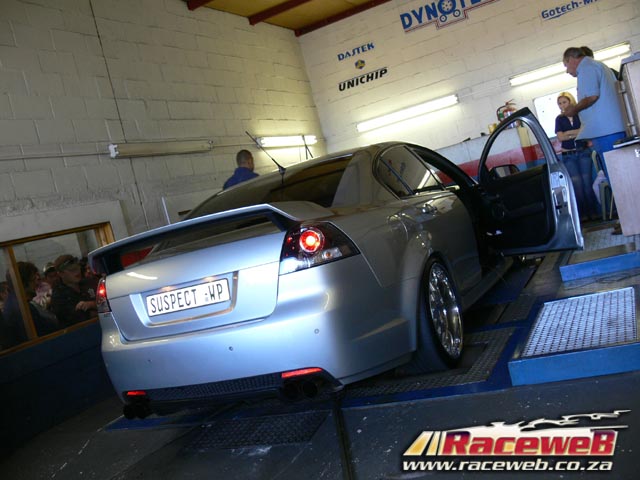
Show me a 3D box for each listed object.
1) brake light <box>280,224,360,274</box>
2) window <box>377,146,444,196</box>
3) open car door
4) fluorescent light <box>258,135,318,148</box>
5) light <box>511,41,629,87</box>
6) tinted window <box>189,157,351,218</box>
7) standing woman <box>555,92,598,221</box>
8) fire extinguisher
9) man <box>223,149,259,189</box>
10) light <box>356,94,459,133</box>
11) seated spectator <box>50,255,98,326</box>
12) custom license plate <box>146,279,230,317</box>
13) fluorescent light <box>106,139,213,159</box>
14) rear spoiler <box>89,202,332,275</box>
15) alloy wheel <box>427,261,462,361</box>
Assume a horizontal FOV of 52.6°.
[{"bbox_3d":[-0.022,0.013,2.940,0.370,0.215,0.190,-14,3,13],"label":"brake light"},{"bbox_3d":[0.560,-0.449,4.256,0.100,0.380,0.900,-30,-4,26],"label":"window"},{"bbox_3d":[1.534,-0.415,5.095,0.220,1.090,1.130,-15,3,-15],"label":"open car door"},{"bbox_3d":[-0.424,-1.378,8.937,0.100,0.120,1.530,-13,4,28],"label":"fluorescent light"},{"bbox_3d":[3.209,-2.264,8.402,1.530,0.120,0.090,-13,3,27],"label":"light"},{"bbox_3d":[-0.344,-0.266,3.983,1.200,0.100,0.680,-13,30,28],"label":"tinted window"},{"bbox_3d":[3.138,-1.042,7.936,0.470,1.610,0.320,-12,4,34],"label":"standing woman"},{"bbox_3d":[2.541,-1.682,8.655,0.200,0.430,0.170,-13,3,27],"label":"fire extinguisher"},{"bbox_3d":[-0.541,-0.007,6.370,0.520,1.750,0.320,-13,3,27],"label":"man"},{"bbox_3d":[1.228,-1.815,9.298,1.530,0.120,0.100,-13,4,28],"label":"light"},{"bbox_3d":[-2.069,0.721,5.804,0.650,1.200,0.500,-16,3,-15],"label":"seated spectator"},{"bbox_3d":[-0.651,0.287,3.171,0.518,0.112,0.012,-13,-7,28],"label":"custom license plate"},{"bbox_3d":[-1.579,-0.955,6.635,0.100,0.125,1.520,-13,4,28],"label":"fluorescent light"},{"bbox_3d":[-0.651,-0.014,3.304,1.290,0.170,0.360,-13,3,28],"label":"rear spoiler"},{"bbox_3d":[0.648,0.422,3.765,0.200,0.545,0.545,-13,3,26],"label":"alloy wheel"}]

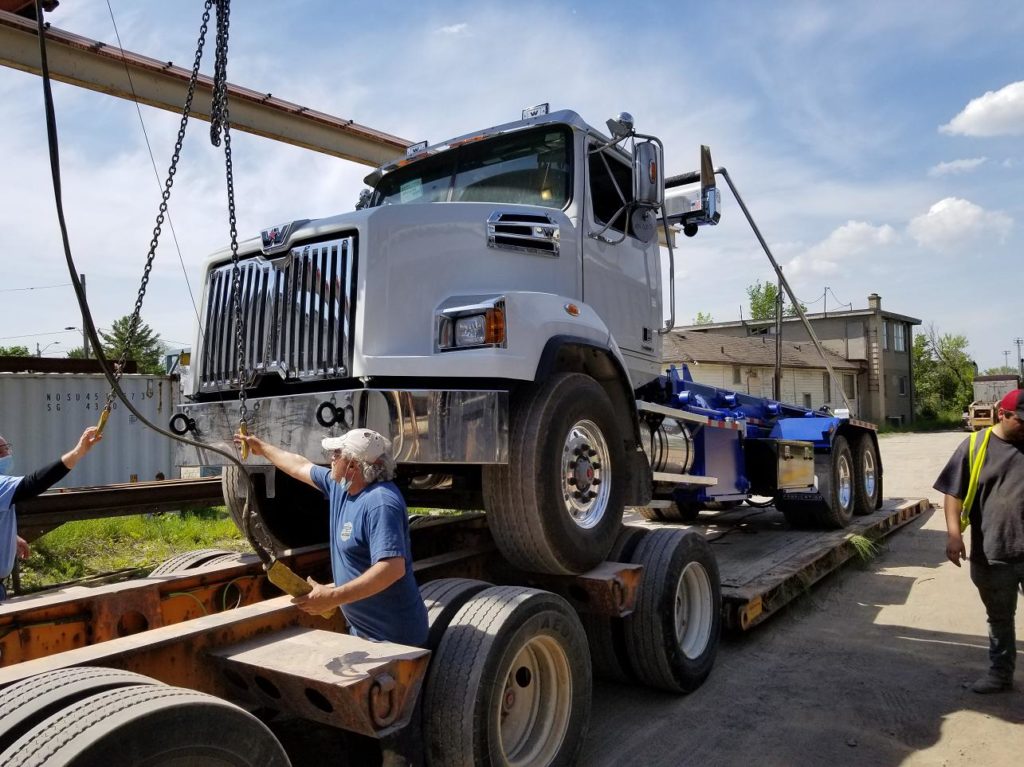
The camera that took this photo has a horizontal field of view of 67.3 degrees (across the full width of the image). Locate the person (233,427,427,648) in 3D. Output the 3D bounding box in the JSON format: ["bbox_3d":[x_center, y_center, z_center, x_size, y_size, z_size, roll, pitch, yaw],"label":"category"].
[{"bbox_3d":[-0.775,1.050,3.230,0.720,1.720,0.880,0,-2,-29],"label":"person"}]

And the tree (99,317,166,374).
[{"bbox_3d":[-29.700,-1.050,60.000,5.500,8.300,5.500,-1,0,0],"label":"tree"}]

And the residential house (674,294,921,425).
[{"bbox_3d":[17.600,-1.100,50.000,14.000,6.900,8.500,-2,0,40],"label":"residential house"}]

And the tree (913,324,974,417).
[{"bbox_3d":[29.000,-0.650,52.000,5.000,6.800,5.000,-1,0,0],"label":"tree"}]

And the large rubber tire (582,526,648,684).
[{"bbox_3d":[0.830,1.480,5.180,0.280,0.980,0.980,-2,0,36],"label":"large rubber tire"}]

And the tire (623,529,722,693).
[{"bbox_3d":[1.080,1.460,5.000,0.280,0.980,0.980,-2,0,36],"label":"tire"}]

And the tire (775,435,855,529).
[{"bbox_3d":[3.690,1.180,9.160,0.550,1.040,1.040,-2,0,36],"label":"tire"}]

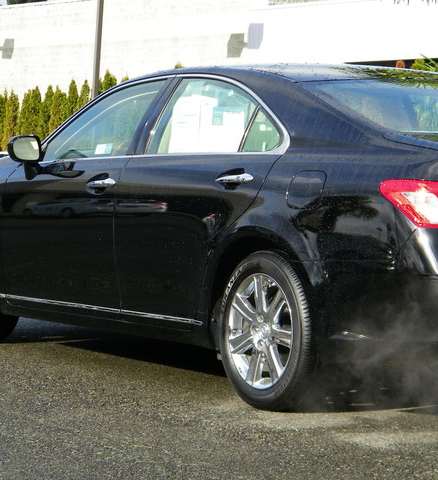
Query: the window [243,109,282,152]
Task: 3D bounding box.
[{"bbox_3d":[0.203,-0.455,7.121,0.060,0.240,0.280,25,-11,-32],"label":"window"}]

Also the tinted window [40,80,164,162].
[{"bbox_3d":[-0.547,-0.561,8.335,0.080,0.410,0.860,25,-11,-32],"label":"tinted window"}]

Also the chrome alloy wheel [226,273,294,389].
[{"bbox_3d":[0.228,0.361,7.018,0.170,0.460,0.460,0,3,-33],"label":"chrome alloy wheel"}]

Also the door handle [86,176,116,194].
[{"bbox_3d":[-0.532,-0.253,7.954,0.055,0.055,0.225,0,3,-33],"label":"door handle"}]

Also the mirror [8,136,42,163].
[{"bbox_3d":[-0.952,-0.448,8.544,0.190,0.145,0.110,0,3,-33],"label":"mirror"}]

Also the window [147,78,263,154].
[{"bbox_3d":[-0.033,-0.529,7.548,0.080,0.390,0.770,25,-11,-32],"label":"window"}]

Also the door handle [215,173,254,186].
[{"bbox_3d":[0.065,-0.242,7.040,0.055,0.050,0.225,0,3,-33],"label":"door handle"}]

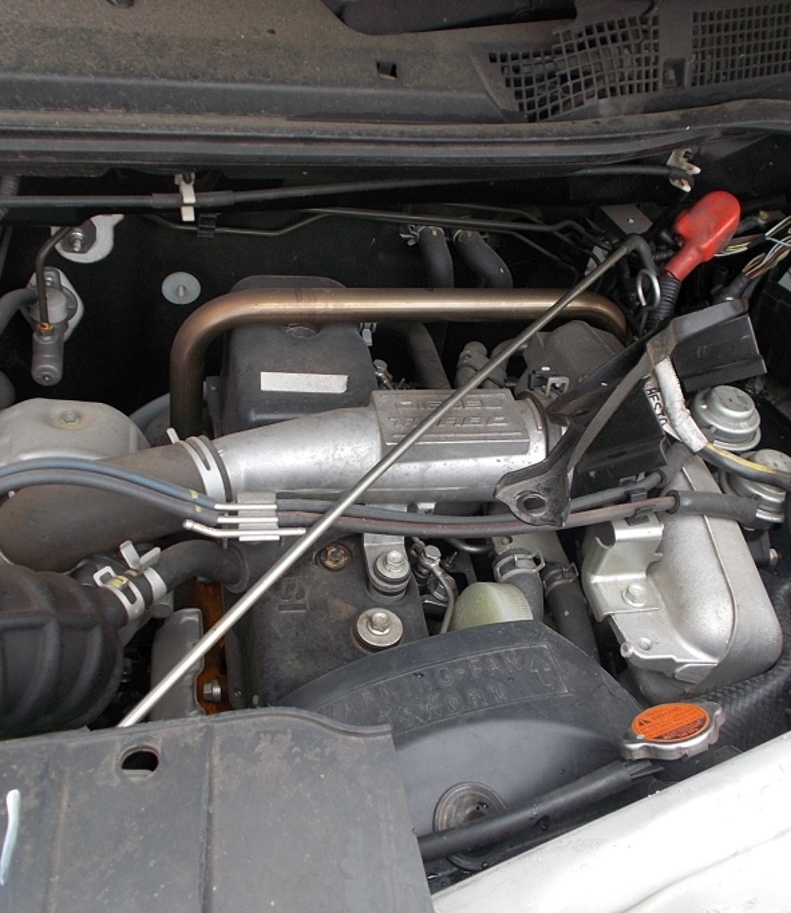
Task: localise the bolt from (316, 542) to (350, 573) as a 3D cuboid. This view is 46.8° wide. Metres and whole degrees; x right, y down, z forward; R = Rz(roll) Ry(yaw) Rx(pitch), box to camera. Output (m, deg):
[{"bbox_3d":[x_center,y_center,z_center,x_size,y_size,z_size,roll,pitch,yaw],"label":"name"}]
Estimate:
[{"bbox_3d":[-0.049,0.081,0.735,0.026,0.014,0.026,-3,38,-13],"label":"bolt"}]

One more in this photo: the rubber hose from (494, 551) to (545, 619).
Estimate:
[{"bbox_3d":[0.103,0.111,0.725,0.040,0.090,0.042,-8,30,-9],"label":"rubber hose"}]

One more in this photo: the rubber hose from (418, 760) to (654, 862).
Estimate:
[{"bbox_3d":[0.078,0.209,0.538,0.172,0.015,0.015,-13,40,-15],"label":"rubber hose"}]

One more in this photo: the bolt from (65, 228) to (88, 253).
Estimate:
[{"bbox_3d":[-0.301,-0.203,0.860,0.018,0.018,0.024,-4,39,-13],"label":"bolt"}]

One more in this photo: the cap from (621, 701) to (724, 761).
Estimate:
[{"bbox_3d":[0.173,0.170,0.570,0.064,0.018,0.057,-17,15,-19],"label":"cap"}]

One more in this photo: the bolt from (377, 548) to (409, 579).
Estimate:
[{"bbox_3d":[-0.002,0.084,0.708,0.026,0.019,0.026,-3,38,-13],"label":"bolt"}]

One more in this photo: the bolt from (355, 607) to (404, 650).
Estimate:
[{"bbox_3d":[-0.012,0.129,0.682,0.036,0.024,0.036,2,40,-16],"label":"bolt"}]

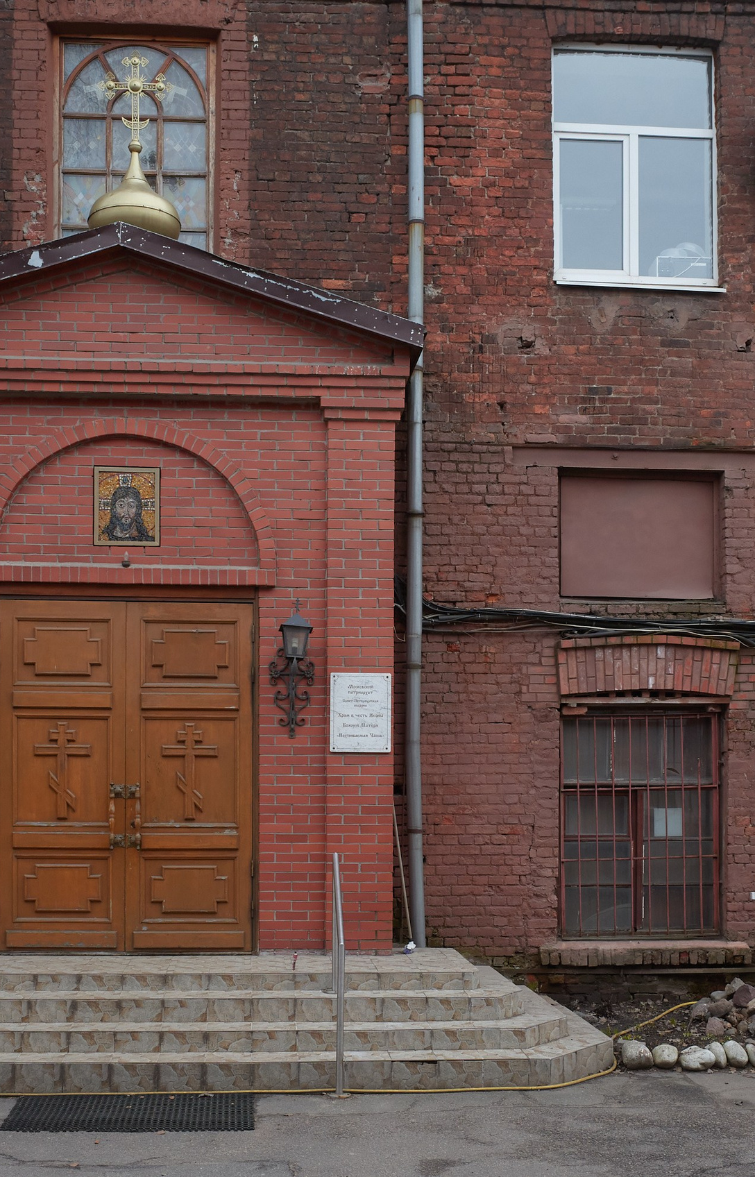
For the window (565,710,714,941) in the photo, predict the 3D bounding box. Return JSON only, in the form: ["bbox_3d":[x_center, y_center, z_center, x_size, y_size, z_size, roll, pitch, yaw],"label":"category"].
[{"bbox_3d":[2.182,1.976,11.444,1.310,1.860,0.130,1,-2,-4],"label":"window"}]

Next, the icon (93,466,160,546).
[{"bbox_3d":[-1.926,-0.632,10.633,0.510,0.615,0.040,1,-2,-4],"label":"icon"}]

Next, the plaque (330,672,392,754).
[{"bbox_3d":[-0.125,0.962,10.636,0.470,0.610,0.030,1,-2,-4],"label":"plaque"}]

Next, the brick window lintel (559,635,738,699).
[{"bbox_3d":[2.247,0.650,11.419,1.500,0.530,0.200,1,-2,-4],"label":"brick window lintel"}]

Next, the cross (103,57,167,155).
[{"bbox_3d":[-1.928,-3.881,11.000,0.560,0.800,0.080,0,-1,-3],"label":"cross"}]

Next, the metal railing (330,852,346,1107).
[{"bbox_3d":[-0.270,2.510,9.100,0.060,1.440,0.900,1,-2,-4],"label":"metal railing"}]

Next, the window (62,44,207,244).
[{"bbox_3d":[-1.961,-3.468,11.168,1.270,1.970,0.150,1,-2,-4],"label":"window"}]

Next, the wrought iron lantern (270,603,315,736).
[{"bbox_3d":[-0.642,0.609,10.430,0.340,1.050,0.350,0,-1,-4],"label":"wrought iron lantern"}]

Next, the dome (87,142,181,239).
[{"bbox_3d":[-1.932,-3.106,11.000,0.745,0.900,0.745,0,-1,-4],"label":"dome"}]

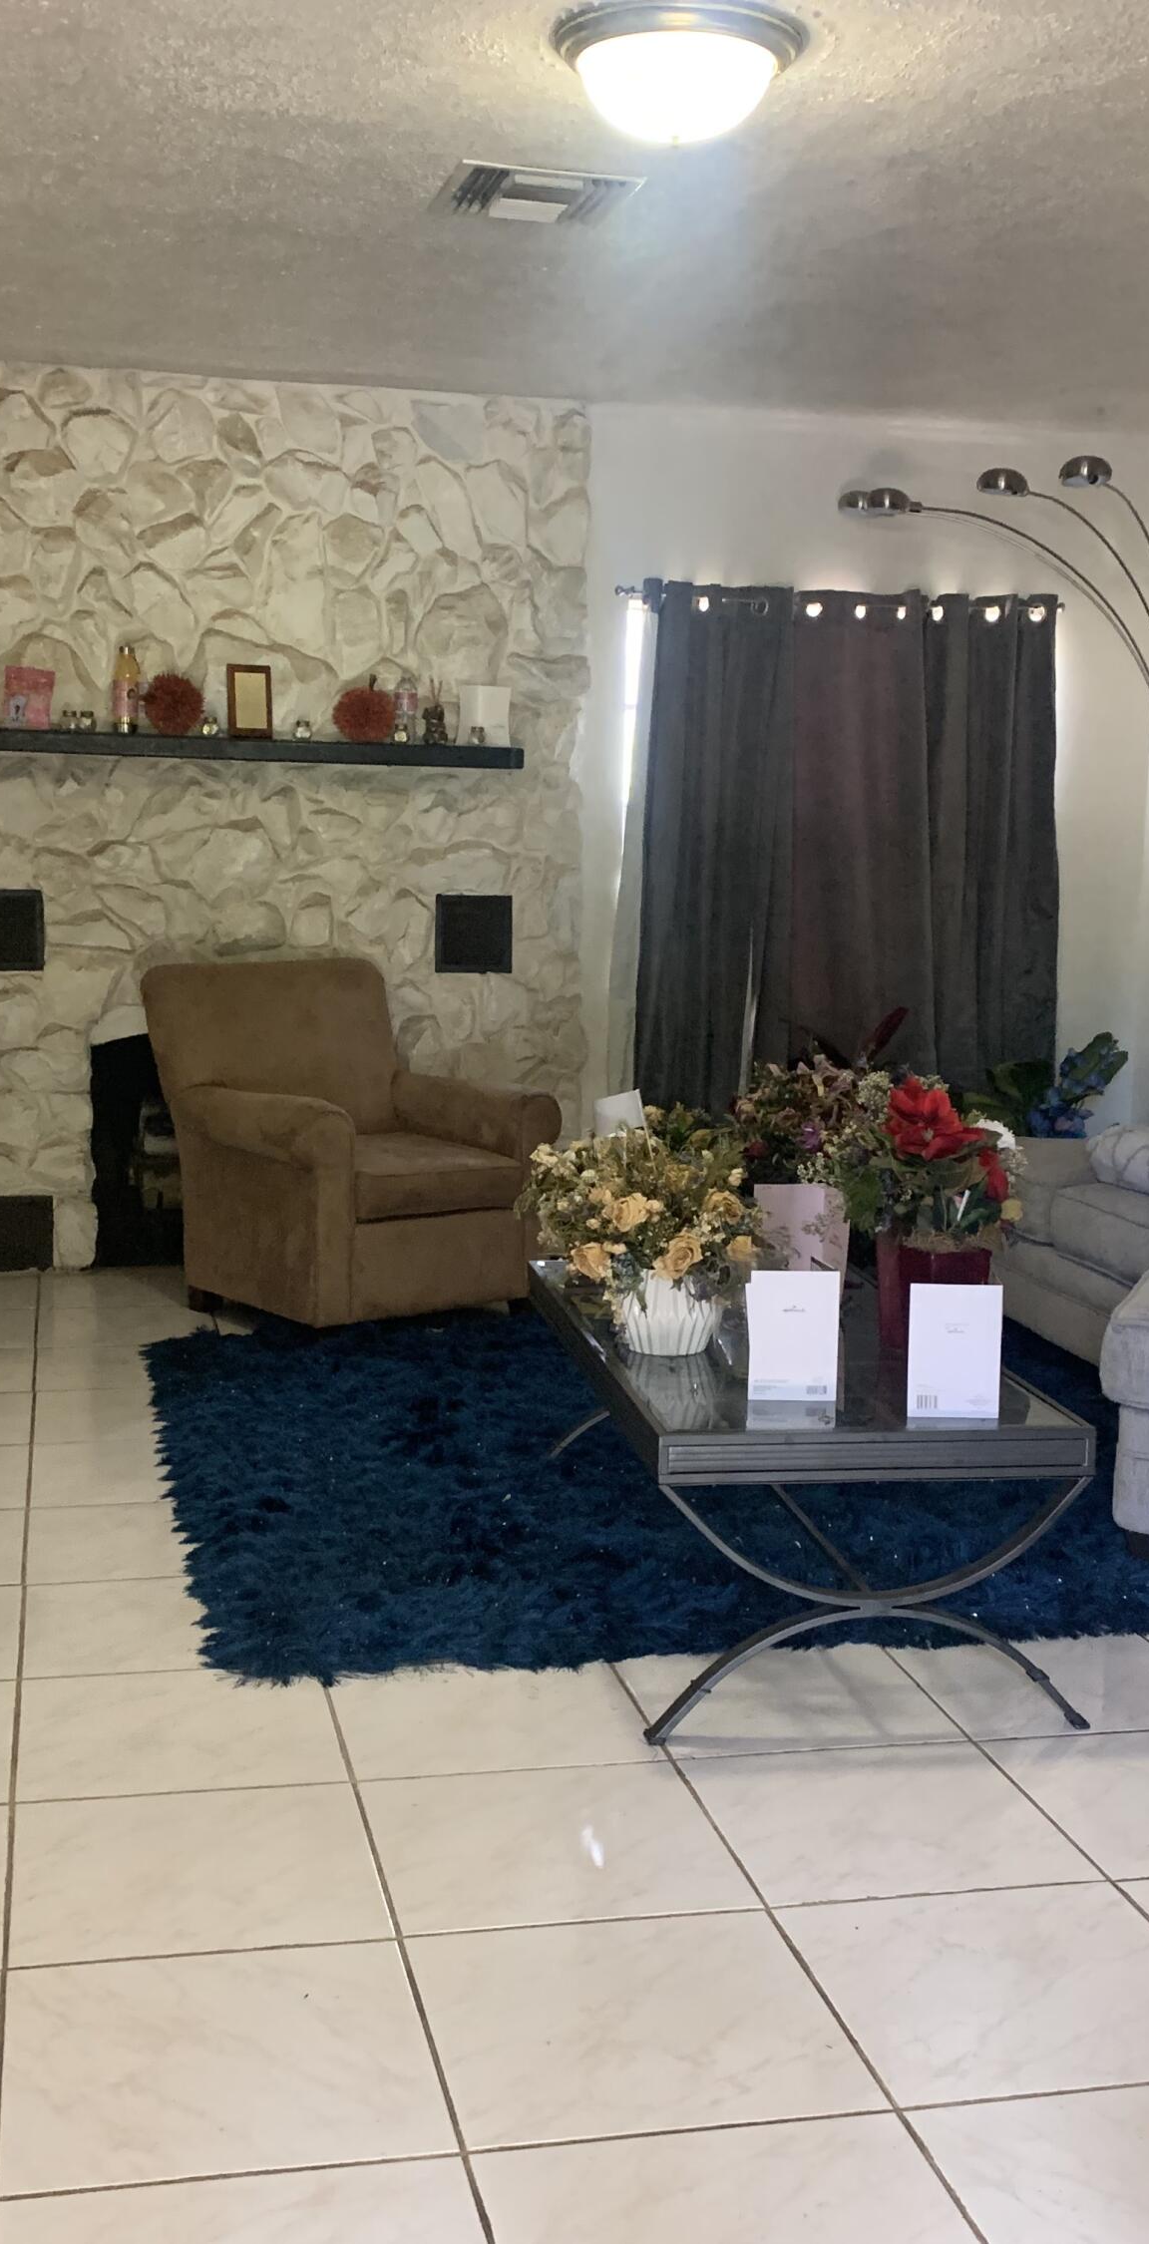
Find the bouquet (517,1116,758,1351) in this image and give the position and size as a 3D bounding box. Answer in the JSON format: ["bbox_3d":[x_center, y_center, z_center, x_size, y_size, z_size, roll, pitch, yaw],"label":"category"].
[{"bbox_3d":[0.101,0.180,3.601,0.365,0.355,0.345,0,7,-13],"label":"bouquet"}]

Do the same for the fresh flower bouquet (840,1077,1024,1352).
[{"bbox_3d":[0.586,0.143,3.656,0.310,0.430,0.290,0,7,-13],"label":"fresh flower bouquet"}]

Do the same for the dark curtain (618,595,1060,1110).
[{"bbox_3d":[0.806,-0.636,6.543,1.270,1.800,0.130,0,7,-10],"label":"dark curtain"}]

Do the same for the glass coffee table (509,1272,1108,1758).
[{"bbox_3d":[0.320,0.567,3.775,0.632,0.434,1.298,0,7,-9],"label":"glass coffee table"}]

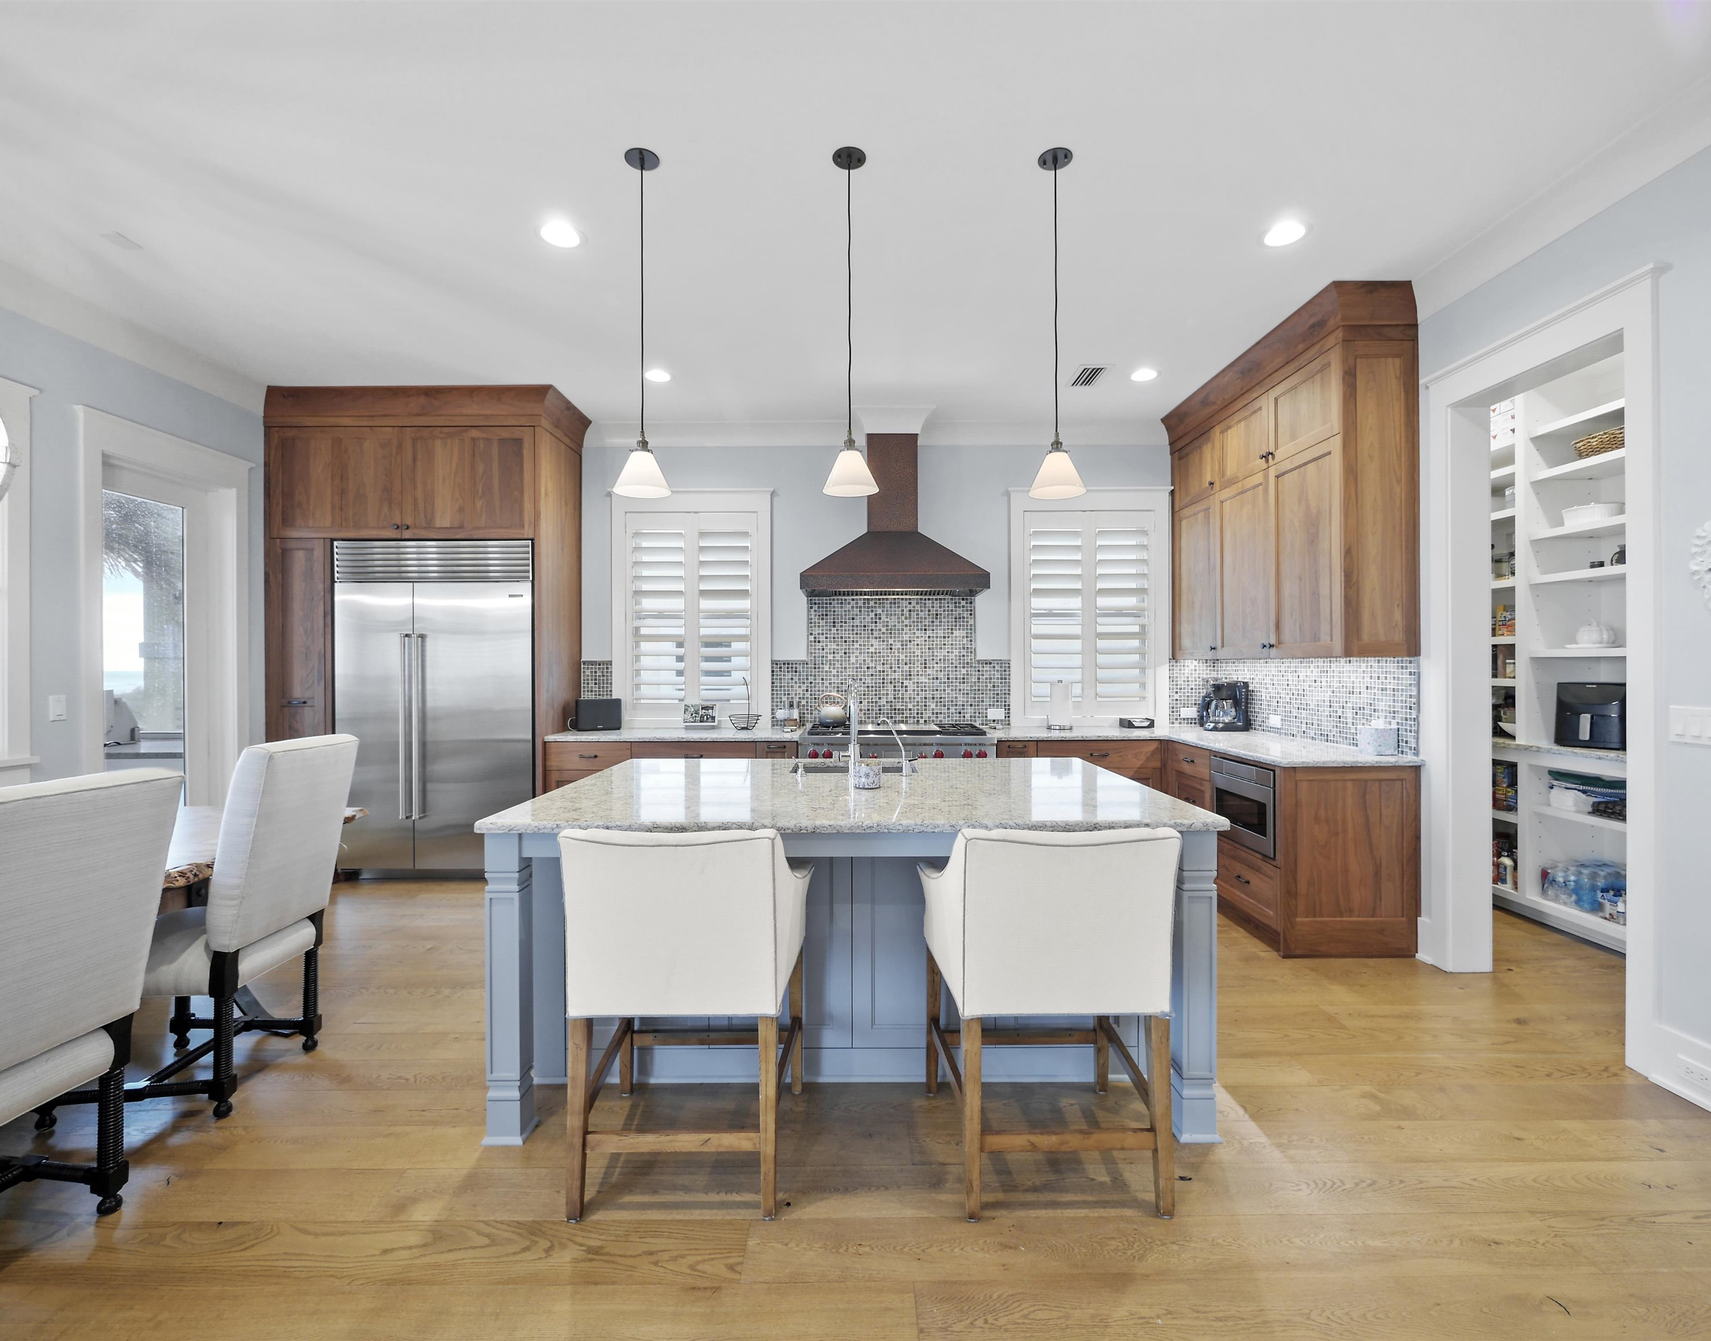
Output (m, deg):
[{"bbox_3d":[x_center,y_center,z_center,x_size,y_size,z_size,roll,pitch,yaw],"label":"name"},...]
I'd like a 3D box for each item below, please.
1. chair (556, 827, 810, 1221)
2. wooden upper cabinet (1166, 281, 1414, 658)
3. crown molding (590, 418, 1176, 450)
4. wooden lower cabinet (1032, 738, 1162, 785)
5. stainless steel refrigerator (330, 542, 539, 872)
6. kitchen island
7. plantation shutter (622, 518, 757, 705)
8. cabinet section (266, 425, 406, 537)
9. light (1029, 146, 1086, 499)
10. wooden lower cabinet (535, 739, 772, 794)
[{"bbox_3d":[-0.447,0.848,1.995,0.630,0.955,0.610,0,0,0],"label":"chair"},{"bbox_3d":[2.356,-0.893,4.184,0.440,1.670,1.900,0,0,0],"label":"wooden upper cabinet"},{"bbox_3d":[0.150,-1.639,5.040,4.060,0.170,0.120,0,0,0],"label":"crown molding"},{"bbox_3d":[1.490,0.888,4.770,0.790,0.876,0.620,0,0,0],"label":"wooden lower cabinet"},{"bbox_3d":[-2.584,0.228,4.714,1.211,2.047,0.640,0,0,0],"label":"stainless steel refrigerator"},{"bbox_3d":[-0.006,0.869,2.660,2.065,0.914,1.365,0,0,0],"label":"kitchen island"},{"bbox_3d":[-1.165,-0.408,5.146,0.932,1.415,0.070,0,0,0],"label":"plantation shutter"},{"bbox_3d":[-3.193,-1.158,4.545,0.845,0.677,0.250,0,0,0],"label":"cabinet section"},{"bbox_3d":[0.680,-1.158,2.440,0.195,1.132,0.195,0,0,0],"label":"light"},{"bbox_3d":[-1.200,0.888,4.770,1.450,0.876,0.620,0,0,0],"label":"wooden lower cabinet"}]

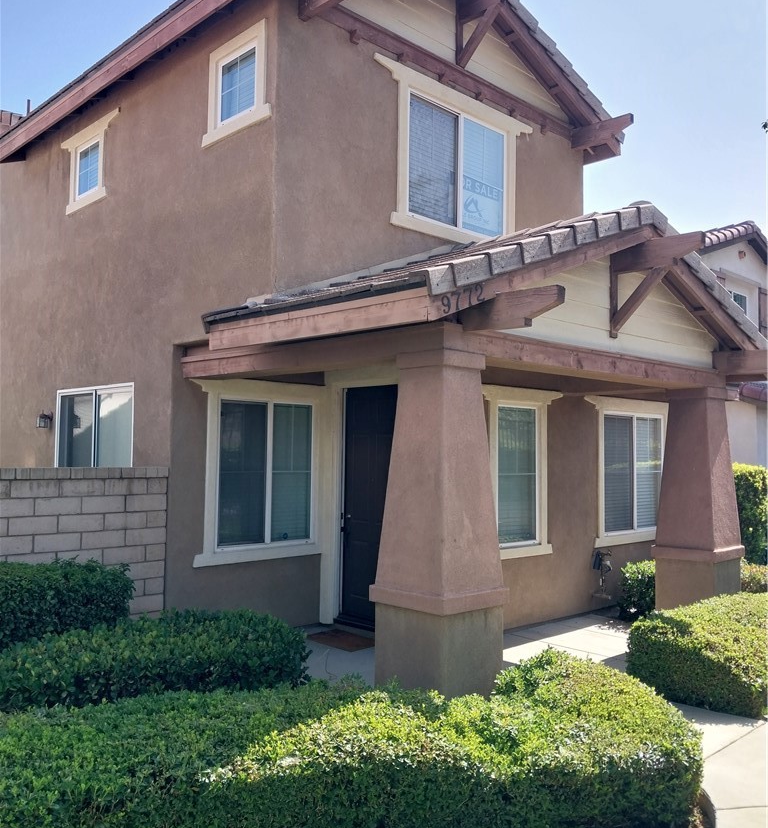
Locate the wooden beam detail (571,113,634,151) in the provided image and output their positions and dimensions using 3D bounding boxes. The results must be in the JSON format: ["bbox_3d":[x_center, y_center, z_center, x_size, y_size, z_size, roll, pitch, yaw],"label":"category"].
[{"bbox_3d":[2.616,-3.337,9.184,0.110,0.260,0.780,3,-3,-45],"label":"wooden beam detail"}]

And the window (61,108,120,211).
[{"bbox_3d":[-3.314,-2.788,8.642,0.130,0.890,1.400,3,-3,-45],"label":"window"}]

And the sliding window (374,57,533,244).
[{"bbox_3d":[0.766,-2.466,7.802,2.410,1.530,0.140,3,-3,-45],"label":"sliding window"}]

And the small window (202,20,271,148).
[{"bbox_3d":[-1.299,-2.838,6.635,0.110,0.850,0.970,3,-3,-45],"label":"small window"}]

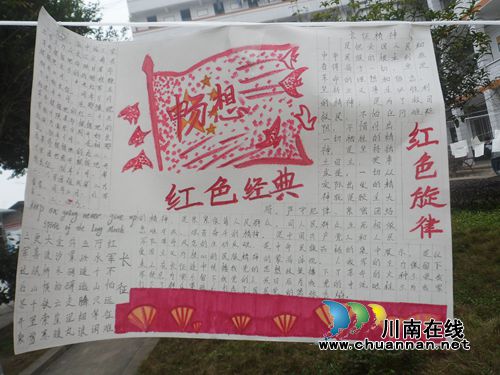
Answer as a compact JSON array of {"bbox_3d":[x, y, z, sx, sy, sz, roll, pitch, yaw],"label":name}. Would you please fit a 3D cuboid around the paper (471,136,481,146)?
[{"bbox_3d":[6.649,-1.356,11.500,0.260,0.280,0.060,-9,-3,25],"label":"paper"}]

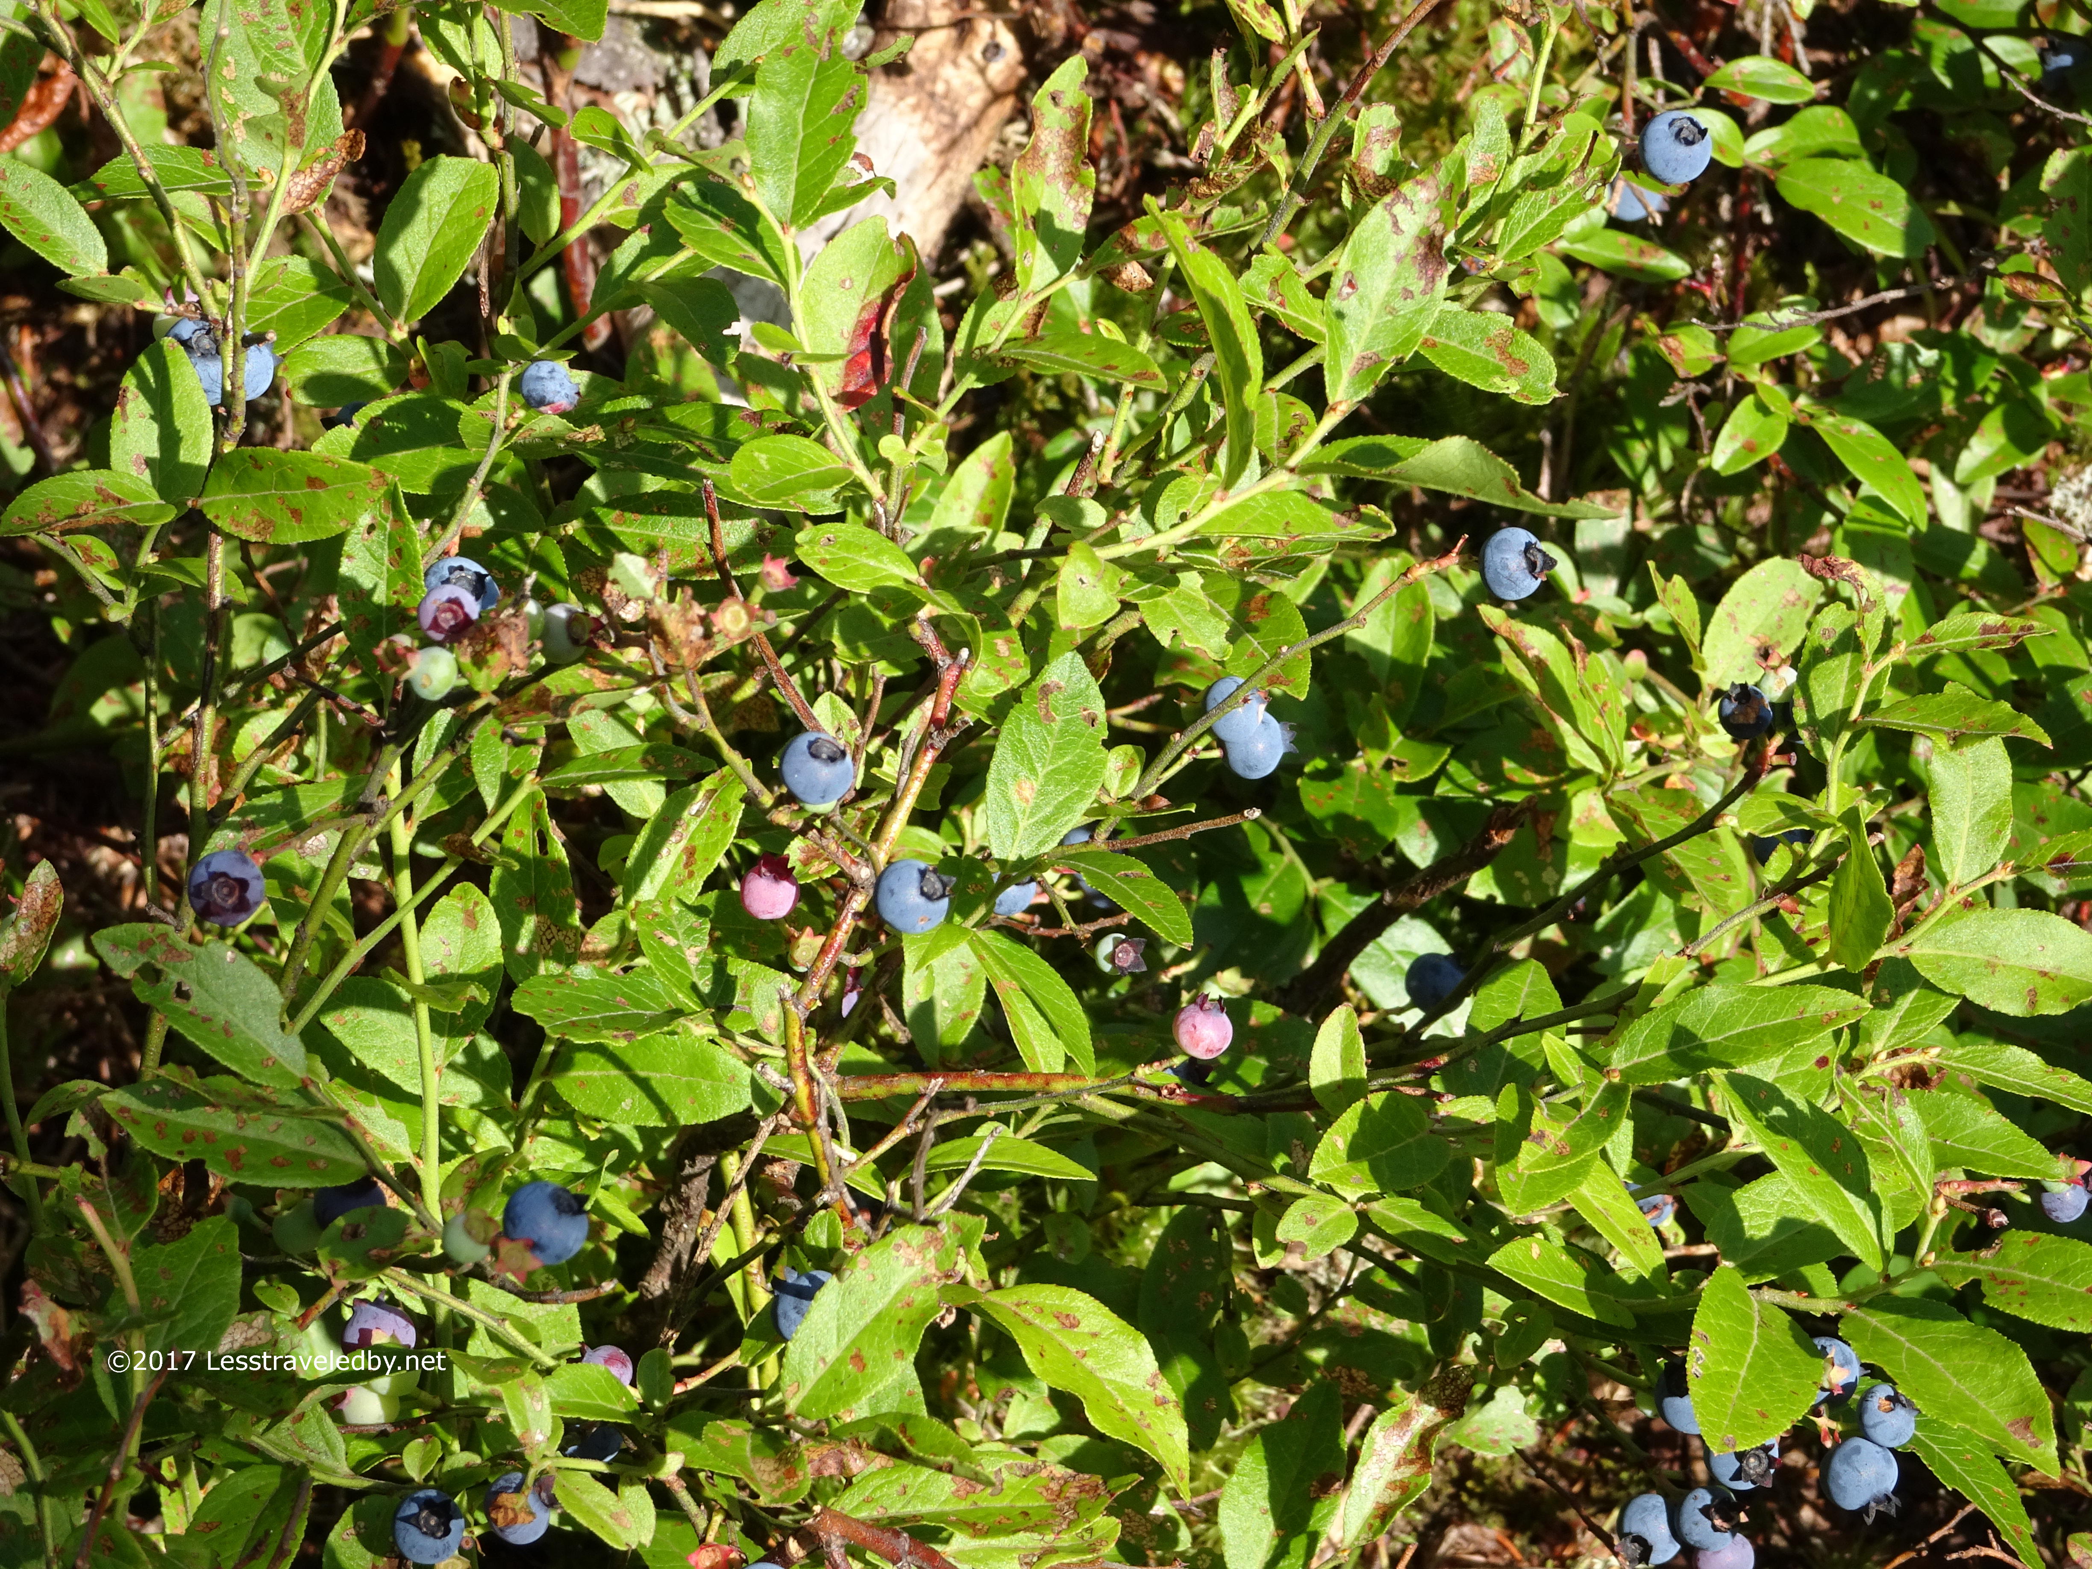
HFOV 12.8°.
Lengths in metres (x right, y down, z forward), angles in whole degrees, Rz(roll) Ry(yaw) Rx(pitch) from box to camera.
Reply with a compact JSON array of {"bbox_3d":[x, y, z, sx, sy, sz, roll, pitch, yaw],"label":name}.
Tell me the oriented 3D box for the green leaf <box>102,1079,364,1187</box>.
[{"bbox_3d":[-0.102,0.044,1.170,0.035,0.004,0.013,16,46,11],"label":"green leaf"}]

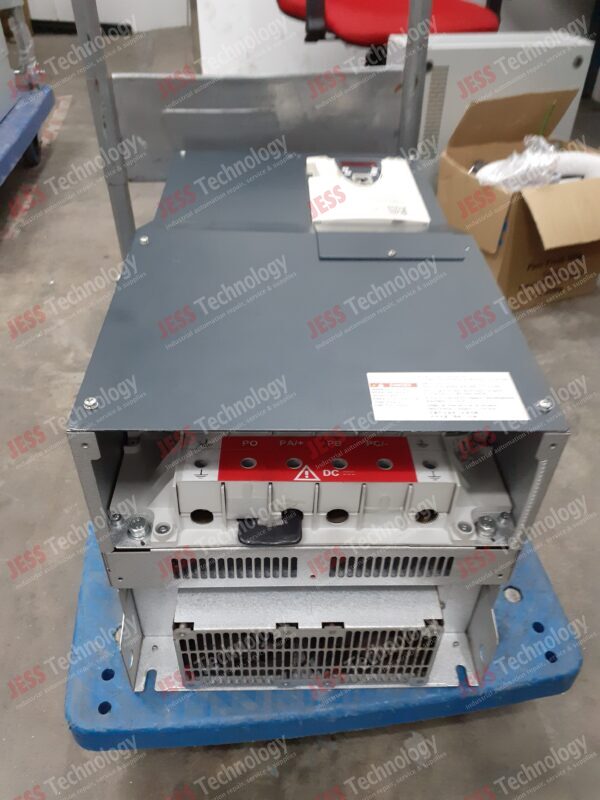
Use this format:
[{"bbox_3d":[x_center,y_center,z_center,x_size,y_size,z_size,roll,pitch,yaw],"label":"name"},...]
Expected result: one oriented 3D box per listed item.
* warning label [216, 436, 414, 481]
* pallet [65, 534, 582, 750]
[{"bbox_3d":[0.018,0.061,0.663,0.204,0.003,0.064,0,42,-2],"label":"warning label"},{"bbox_3d":[-0.015,0.057,1.033,0.600,0.065,0.900,-4,42,-7],"label":"pallet"}]

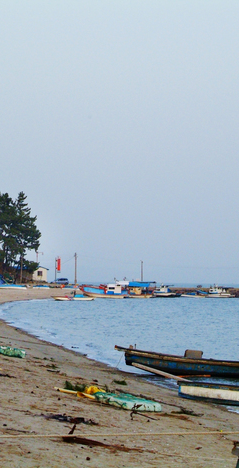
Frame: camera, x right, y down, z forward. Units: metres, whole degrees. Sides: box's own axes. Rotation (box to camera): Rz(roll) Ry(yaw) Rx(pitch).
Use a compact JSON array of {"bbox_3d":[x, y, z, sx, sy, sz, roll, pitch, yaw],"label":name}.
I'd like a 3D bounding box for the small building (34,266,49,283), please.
[{"bbox_3d":[-17.402,9.125,360.000,3.800,3.600,5.000,1,-2,-6],"label":"small building"}]

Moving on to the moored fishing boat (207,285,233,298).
[{"bbox_3d":[20.865,11.938,335.000,5.800,2.800,2.100,1,-2,-6],"label":"moored fishing boat"}]

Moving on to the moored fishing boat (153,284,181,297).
[{"bbox_3d":[9.758,11.792,335.000,5.800,2.500,2.100,1,-2,-6],"label":"moored fishing boat"}]

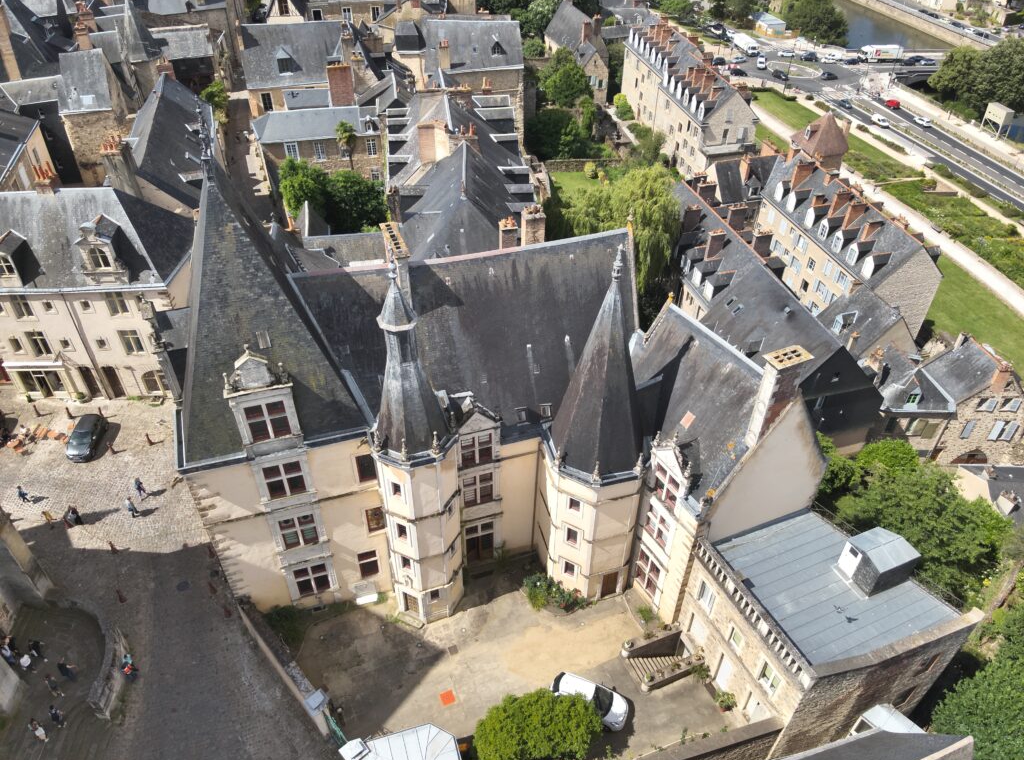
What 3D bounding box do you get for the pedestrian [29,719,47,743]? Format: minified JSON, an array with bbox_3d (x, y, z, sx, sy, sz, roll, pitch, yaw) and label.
[{"bbox_3d":[-22.031,16.291,33.004,0.420,1.700,0.500,20,43,23],"label":"pedestrian"}]

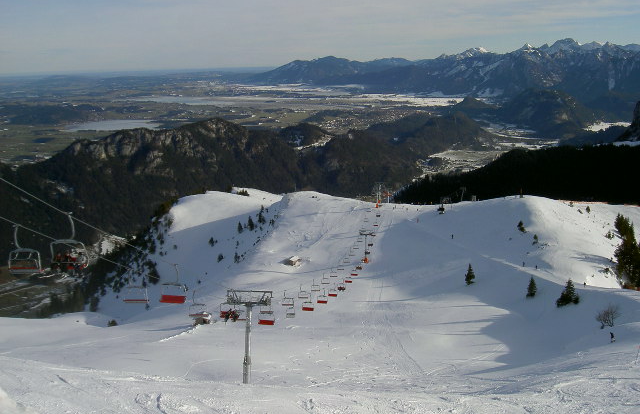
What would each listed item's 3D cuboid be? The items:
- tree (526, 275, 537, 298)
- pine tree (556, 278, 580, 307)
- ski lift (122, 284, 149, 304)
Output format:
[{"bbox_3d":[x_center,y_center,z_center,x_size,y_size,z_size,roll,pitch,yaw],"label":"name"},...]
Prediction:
[{"bbox_3d":[59.975,22.491,204.000,2.800,6.300,2.800,-1,11,0],"label":"tree"},{"bbox_3d":[64.021,22.183,186.000,5.000,7.200,4.400,-1,11,0],"label":"pine tree"},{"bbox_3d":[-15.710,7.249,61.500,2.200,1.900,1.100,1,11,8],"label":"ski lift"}]

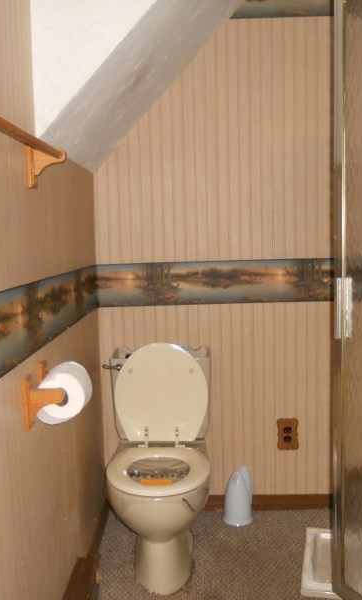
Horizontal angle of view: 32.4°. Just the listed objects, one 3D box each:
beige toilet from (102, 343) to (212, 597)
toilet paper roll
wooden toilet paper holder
[{"bbox_3d":[-0.079,0.582,2.334,0.410,0.775,0.700,-1,6,2],"label":"beige toilet"},{"bbox_3d":[-0.303,0.244,1.650,0.123,0.123,0.112,-1,6,2],"label":"toilet paper roll"},{"bbox_3d":[-0.335,0.250,1.640,0.100,0.132,0.205,-1,6,2],"label":"wooden toilet paper holder"}]

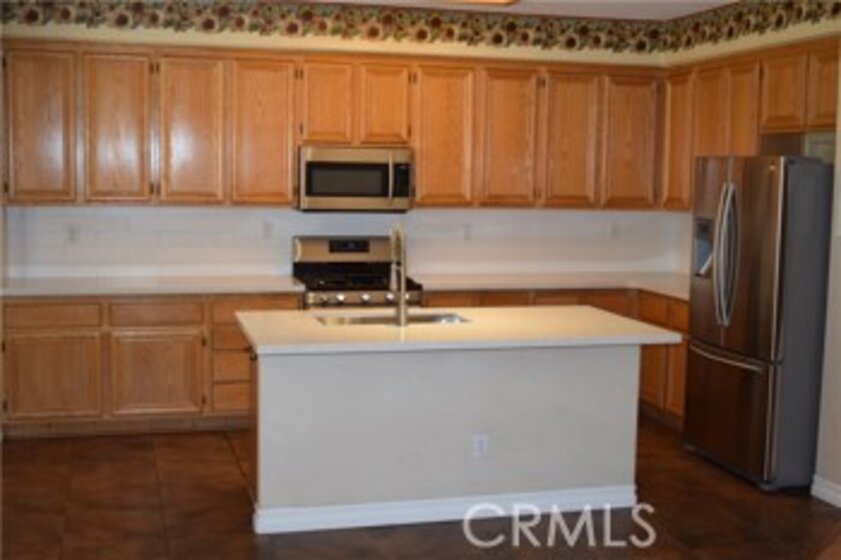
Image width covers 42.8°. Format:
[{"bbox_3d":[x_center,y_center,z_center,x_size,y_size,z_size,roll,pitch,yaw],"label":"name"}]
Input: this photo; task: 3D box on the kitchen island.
[{"bbox_3d":[0.127,0.670,5.334,1.972,0.922,1.062,-1,6,-15],"label":"kitchen island"}]

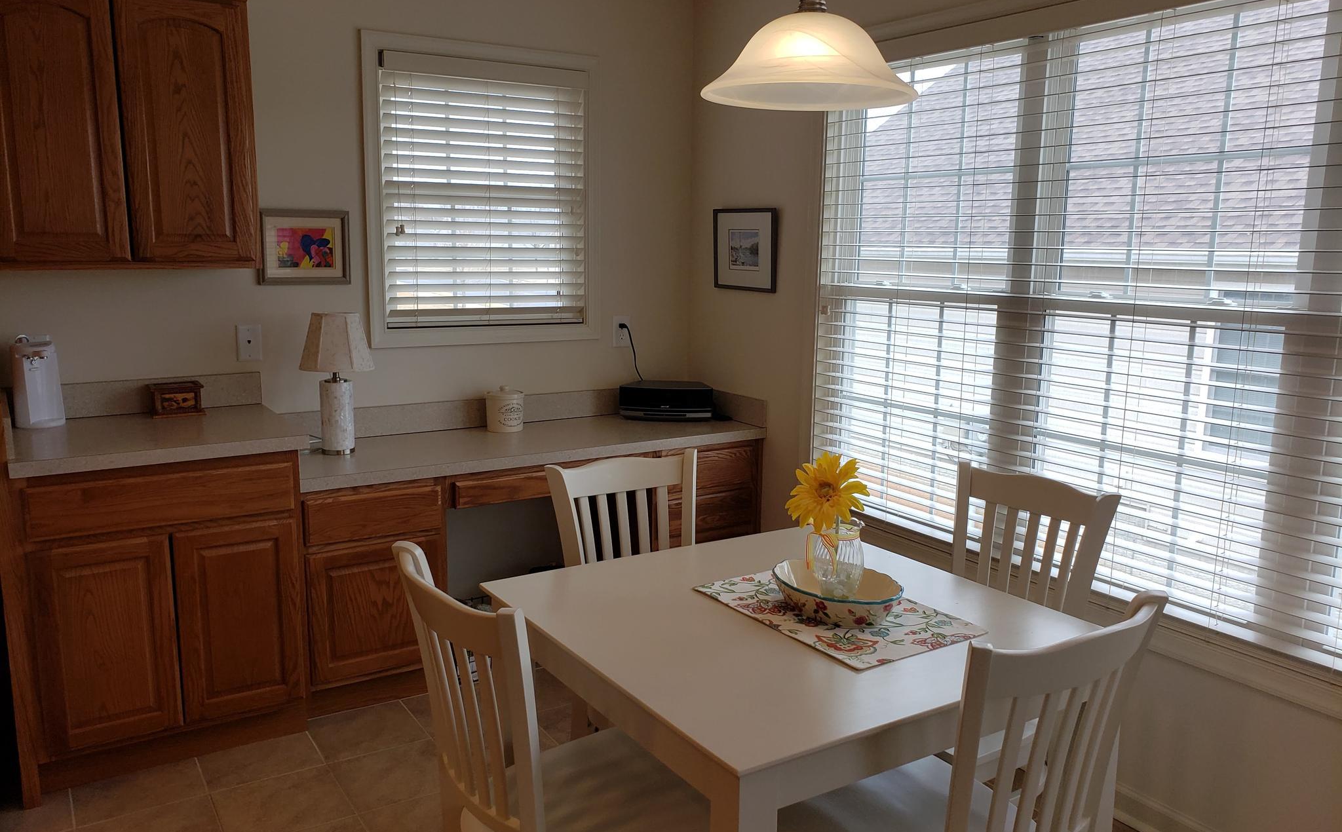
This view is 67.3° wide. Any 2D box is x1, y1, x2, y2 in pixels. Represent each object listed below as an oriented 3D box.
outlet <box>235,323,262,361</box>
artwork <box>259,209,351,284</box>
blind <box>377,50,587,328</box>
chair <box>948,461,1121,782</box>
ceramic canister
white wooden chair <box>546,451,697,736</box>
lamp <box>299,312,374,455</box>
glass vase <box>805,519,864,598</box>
[{"bbox_3d":[-1.329,-0.229,3.188,0.070,0.116,0.008,-6,12,-32],"label":"outlet"},{"bbox_3d":[-1.166,-0.537,3.226,0.272,0.233,0.025,-6,12,-32],"label":"artwork"},{"bbox_3d":[-0.635,-0.776,3.565,0.760,0.910,0.060,-6,12,-32],"label":"blind"},{"bbox_3d":[0.657,0.614,2.320,0.510,0.910,0.440,-6,12,-32],"label":"chair"},{"bbox_3d":[-0.593,-0.030,3.609,0.135,0.158,0.135,1,10,0],"label":"ceramic canister"},{"bbox_3d":[0.003,0.591,2.398,0.440,0.910,0.500,-6,12,-32],"label":"white wooden chair"},{"bbox_3d":[-1.047,-0.103,3.161,0.218,0.442,0.218,-6,12,-32],"label":"lamp"},{"bbox_3d":[0.335,0.291,1.996,0.100,0.145,0.100,-6,12,-32],"label":"glass vase"}]

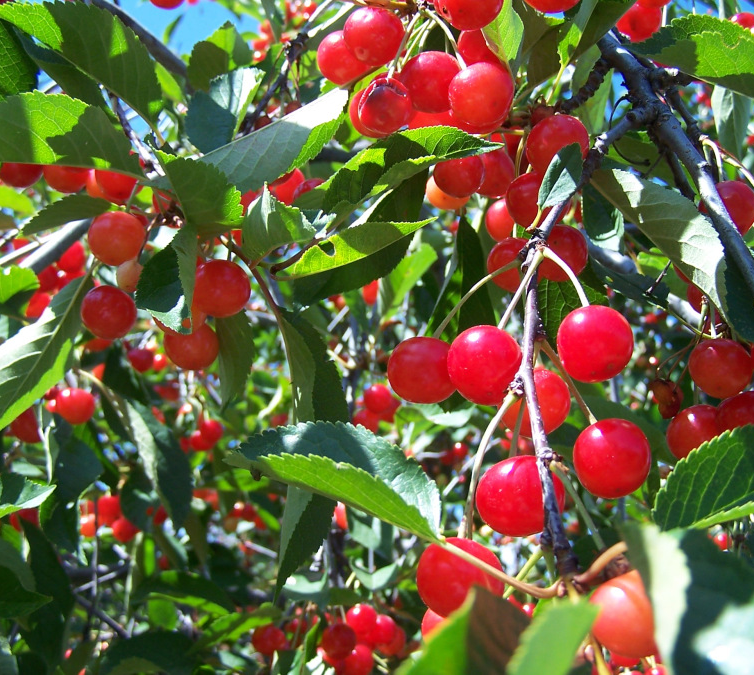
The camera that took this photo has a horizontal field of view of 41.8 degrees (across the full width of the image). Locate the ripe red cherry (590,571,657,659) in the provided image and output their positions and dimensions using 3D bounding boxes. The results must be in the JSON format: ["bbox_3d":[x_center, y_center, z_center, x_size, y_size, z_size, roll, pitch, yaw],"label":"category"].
[{"bbox_3d":[0.065,0.071,0.253,0.021,0.020,0.021,0,-18,0],"label":"ripe red cherry"}]

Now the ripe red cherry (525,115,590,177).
[{"bbox_3d":[0.061,-0.064,0.332,0.021,0.020,0.021,0,-33,0],"label":"ripe red cherry"}]

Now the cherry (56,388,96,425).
[{"bbox_3d":[-0.165,0.038,0.542,0.021,0.020,0.021,0,-20,0],"label":"cherry"}]

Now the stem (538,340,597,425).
[{"bbox_3d":[0.054,0.012,0.277,0.003,0.028,0.003,-29,-27,0],"label":"stem"}]

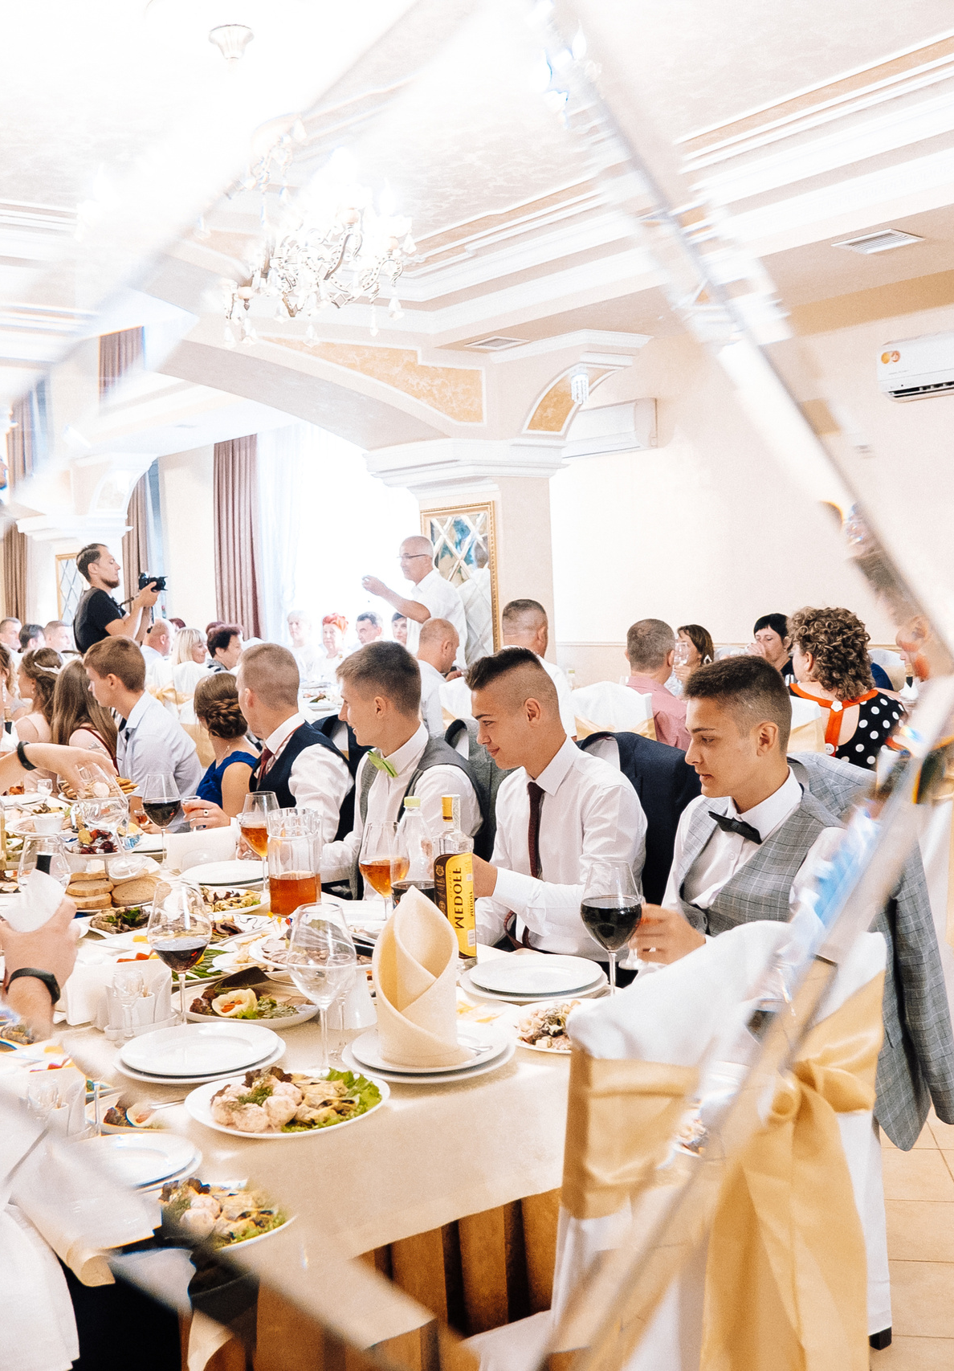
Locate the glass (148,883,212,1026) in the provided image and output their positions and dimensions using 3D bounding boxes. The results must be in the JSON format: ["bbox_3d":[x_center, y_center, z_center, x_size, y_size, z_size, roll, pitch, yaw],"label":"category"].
[{"bbox_3d":[-0.450,0.407,2.074,0.093,0.228,0.093,-2,5,0],"label":"glass"}]

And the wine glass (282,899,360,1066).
[{"bbox_3d":[-0.219,0.415,1.877,0.094,0.230,0.094,-2,5,0],"label":"wine glass"}]

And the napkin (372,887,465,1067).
[{"bbox_3d":[-0.081,0.389,1.856,0.127,0.226,0.120,-2,5,-6],"label":"napkin"}]

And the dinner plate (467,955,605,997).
[{"bbox_3d":[0.098,0.472,2.195,0.217,0.022,0.217,-2,5,0],"label":"dinner plate"}]

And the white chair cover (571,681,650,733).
[{"bbox_3d":[0.686,0.486,5.091,0.540,1.040,0.460,-5,6,-35],"label":"white chair cover"}]

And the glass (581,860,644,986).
[{"bbox_3d":[0.210,0.382,2.132,0.093,0.228,0.093,-2,5,0],"label":"glass"}]

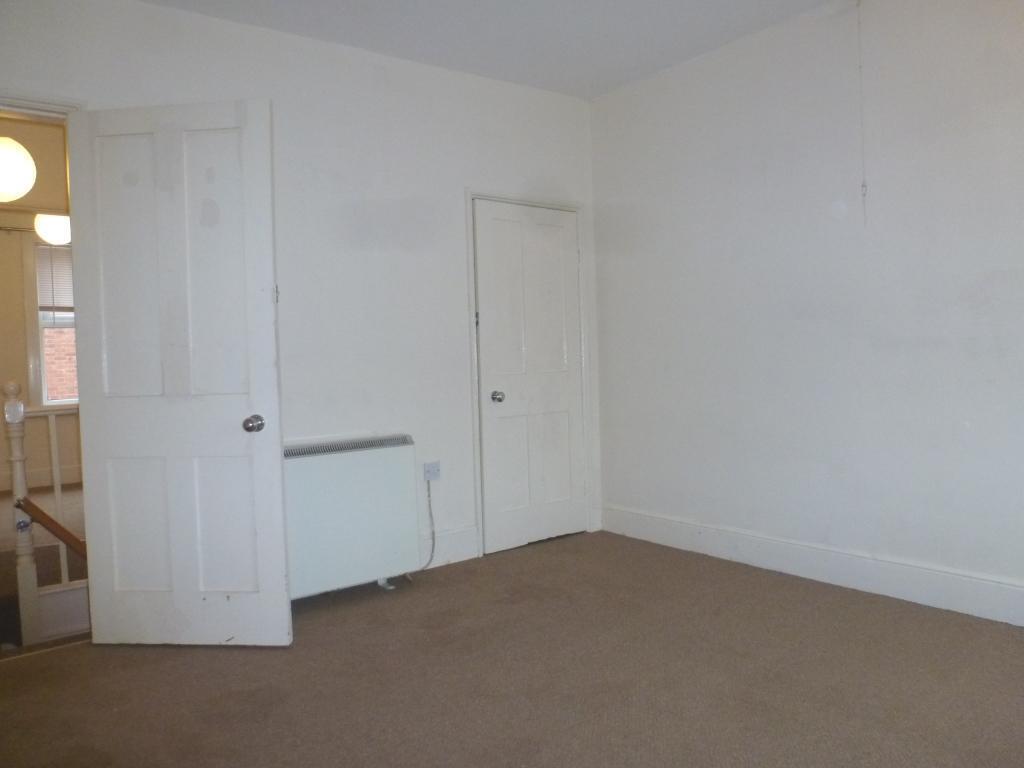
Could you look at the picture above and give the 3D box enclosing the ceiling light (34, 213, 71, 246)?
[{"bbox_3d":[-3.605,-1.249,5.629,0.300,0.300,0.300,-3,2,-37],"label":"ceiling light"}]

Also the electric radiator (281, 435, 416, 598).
[{"bbox_3d":[-0.857,0.607,3.195,0.880,0.700,0.165,-3,2,-37],"label":"electric radiator"}]

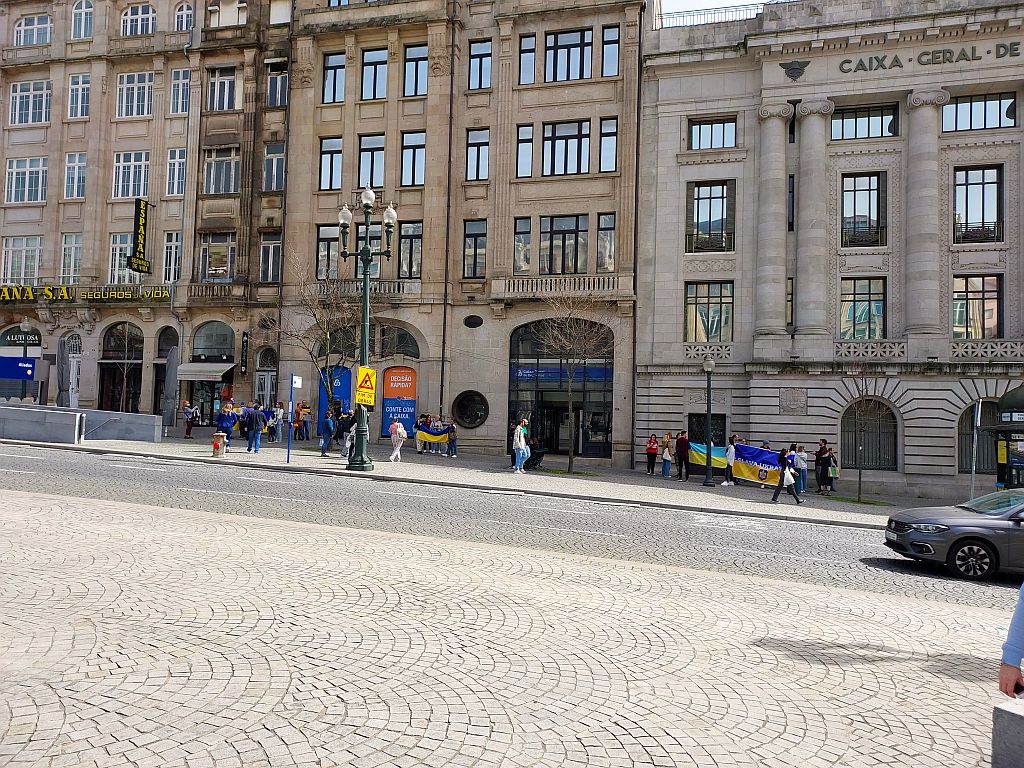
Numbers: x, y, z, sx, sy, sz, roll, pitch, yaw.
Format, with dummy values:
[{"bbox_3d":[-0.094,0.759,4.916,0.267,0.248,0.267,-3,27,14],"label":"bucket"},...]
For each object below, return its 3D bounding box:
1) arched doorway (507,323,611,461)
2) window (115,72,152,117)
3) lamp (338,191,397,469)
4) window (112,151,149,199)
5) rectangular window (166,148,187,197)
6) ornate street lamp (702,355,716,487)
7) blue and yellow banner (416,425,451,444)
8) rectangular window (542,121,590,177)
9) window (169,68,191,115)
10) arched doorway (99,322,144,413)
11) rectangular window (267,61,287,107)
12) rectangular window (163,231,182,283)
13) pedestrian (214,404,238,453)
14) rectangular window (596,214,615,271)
[{"bbox_3d":[2.002,0.201,34.060,4.349,5.668,0.500,1,-2,14],"label":"arched doorway"},{"bbox_3d":[-18.938,-14.518,41.625,2.177,2.265,0.200,1,-3,16],"label":"window"},{"bbox_3d":[-4.247,-1.631,24.057,1.720,8.200,0.780,1,-3,16],"label":"lamp"},{"bbox_3d":[-18.212,-10.007,39.608,1.990,2.223,0.200,1,-2,14],"label":"window"},{"bbox_3d":[-16.493,-10.403,40.699,1.026,2.326,0.200,1,-3,16],"label":"rectangular window"},{"bbox_3d":[6.659,1.221,27.900,0.430,4.429,0.430,1,-3,16],"label":"ornate street lamp"},{"bbox_3d":[-3.174,2.045,33.700,1.480,0.813,0.300,0,-3,22],"label":"blue and yellow banner"},{"bbox_3d":[2.376,-10.232,36.080,2.060,2.362,0.200,1,-3,15],"label":"rectangular window"},{"bbox_3d":[-15.643,-13.818,39.119,0.968,2.104,0.200,1,-2,14],"label":"window"},{"bbox_3d":[-19.256,-0.650,41.002,2.398,4.917,0.400,1,-3,16],"label":"arched doorway"},{"bbox_3d":[-11.113,-14.226,39.373,1.046,2.097,0.200,1,-3,16],"label":"rectangular window"},{"bbox_3d":[-17.616,-6.575,43.039,1.035,2.706,0.200,1,-3,16],"label":"rectangular window"},{"bbox_3d":[-9.325,1.430,27.249,0.600,1.630,0.420,2,-3,-18],"label":"pedestrian"},{"bbox_3d":[3.954,-5.889,34.606,0.738,2.523,0.200,1,-3,16],"label":"rectangular window"}]

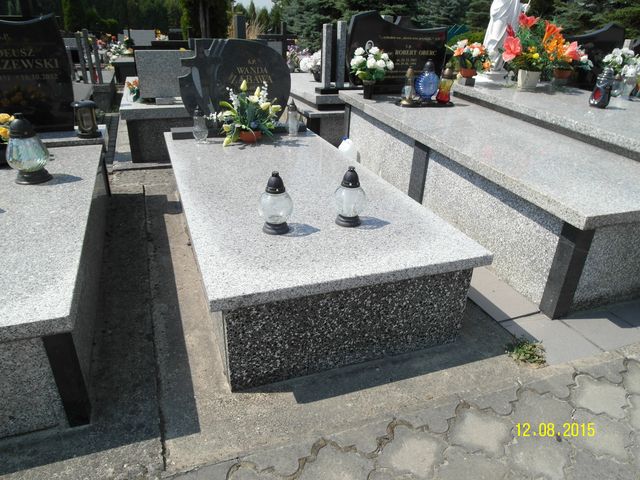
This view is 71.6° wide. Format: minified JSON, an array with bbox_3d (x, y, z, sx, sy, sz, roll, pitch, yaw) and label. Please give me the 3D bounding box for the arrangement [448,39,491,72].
[{"bbox_3d":[1.269,-1.564,3.776,0.319,0.286,0.275,-8,28,-19],"label":"arrangement"}]

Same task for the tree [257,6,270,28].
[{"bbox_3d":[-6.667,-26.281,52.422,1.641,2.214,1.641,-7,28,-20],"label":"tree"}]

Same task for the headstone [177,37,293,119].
[{"bbox_3d":[-0.585,-1.097,3.128,0.803,0.594,0.121,-8,28,-19],"label":"headstone"}]

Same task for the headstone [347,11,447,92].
[{"bbox_3d":[0.749,-1.823,4.357,1.057,0.725,0.110,-5,28,-17],"label":"headstone"}]

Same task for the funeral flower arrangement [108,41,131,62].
[{"bbox_3d":[-3.927,-3.692,8.690,0.407,0.374,0.352,-8,28,-19],"label":"funeral flower arrangement"}]

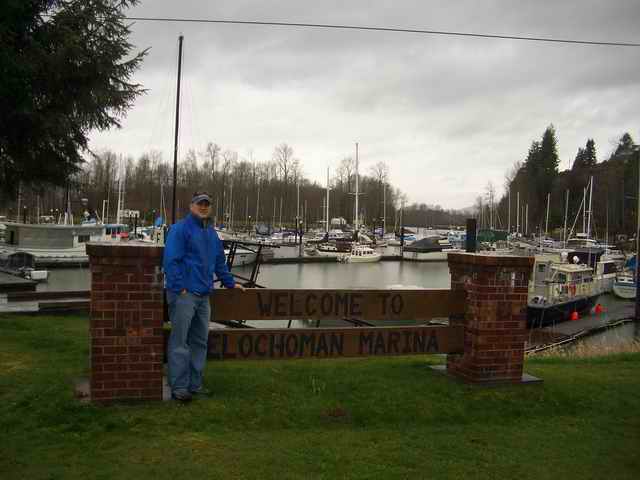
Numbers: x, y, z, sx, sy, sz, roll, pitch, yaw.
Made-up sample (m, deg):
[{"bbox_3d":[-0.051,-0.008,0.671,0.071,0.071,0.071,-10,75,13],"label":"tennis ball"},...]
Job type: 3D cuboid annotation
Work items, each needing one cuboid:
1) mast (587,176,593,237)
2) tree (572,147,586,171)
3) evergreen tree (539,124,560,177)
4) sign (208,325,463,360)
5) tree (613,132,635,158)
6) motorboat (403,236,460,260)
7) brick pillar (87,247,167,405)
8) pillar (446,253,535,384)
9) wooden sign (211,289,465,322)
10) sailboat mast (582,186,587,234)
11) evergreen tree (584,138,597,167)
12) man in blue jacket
[{"bbox_3d":[39.565,-4.918,95.000,0.180,8.809,0.180,2,2,0],"label":"mast"},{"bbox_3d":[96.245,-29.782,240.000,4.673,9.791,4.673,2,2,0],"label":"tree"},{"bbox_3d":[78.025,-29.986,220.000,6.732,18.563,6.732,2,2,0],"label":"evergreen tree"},{"bbox_3d":[0.026,1.015,6.425,3.160,0.284,0.100,2,2,-19],"label":"sign"},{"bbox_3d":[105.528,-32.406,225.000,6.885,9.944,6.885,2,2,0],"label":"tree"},{"bbox_3d":[12.296,0.942,72.799,6.200,2.726,2.400,2,2,-10],"label":"motorboat"},{"bbox_3d":[-1.729,0.696,5.783,0.677,1.303,0.624,1,2,-19],"label":"brick pillar"},{"bbox_3d":[1.812,0.819,7.006,0.677,1.303,0.624,1,2,-19],"label":"pillar"},{"bbox_3d":[0.039,0.636,6.410,3.160,0.287,0.100,2,2,-19],"label":"wooden sign"},{"bbox_3d":[40.057,-4.468,98.000,0.160,7.269,0.160,2,2,0],"label":"sailboat mast"},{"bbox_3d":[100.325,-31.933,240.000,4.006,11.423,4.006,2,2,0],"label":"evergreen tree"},{"bbox_3d":[-1.024,0.497,5.640,0.660,1.790,0.420,0,3,-33],"label":"man in blue jacket"}]

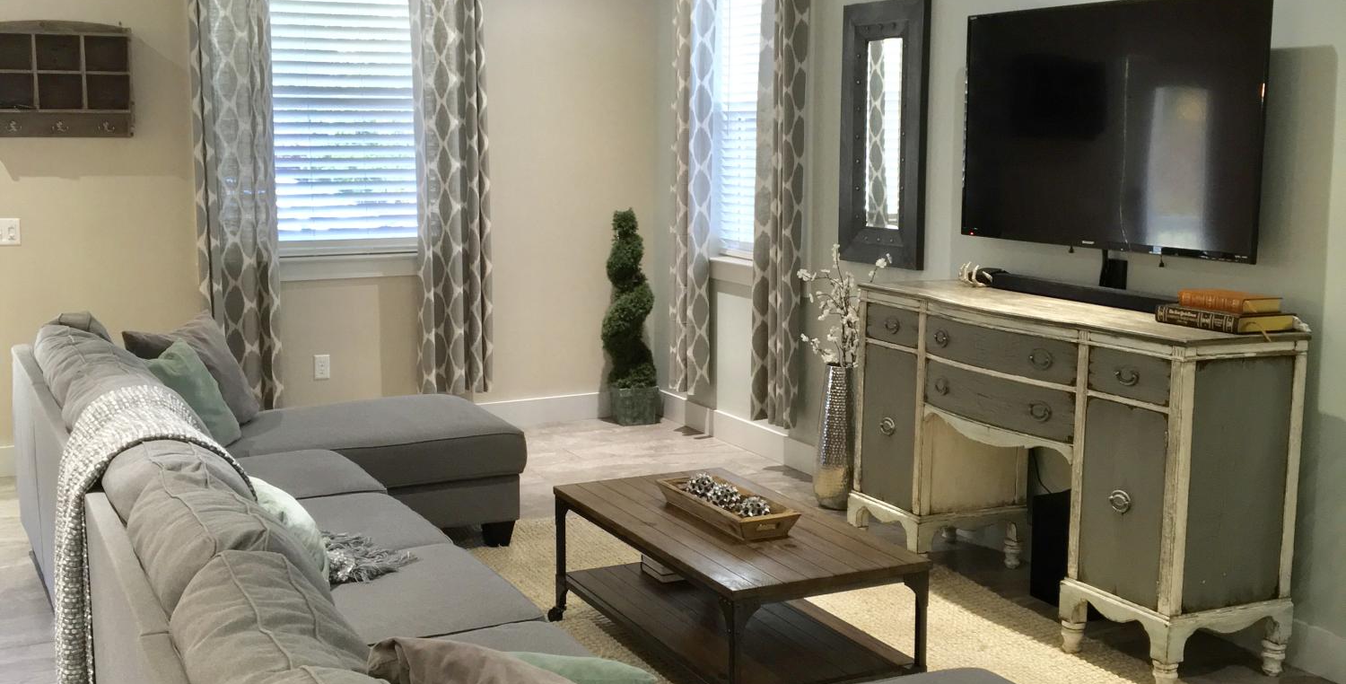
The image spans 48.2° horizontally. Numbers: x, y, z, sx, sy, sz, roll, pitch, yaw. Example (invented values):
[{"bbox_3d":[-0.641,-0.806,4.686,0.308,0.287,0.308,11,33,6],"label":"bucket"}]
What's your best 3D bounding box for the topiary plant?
[{"bbox_3d":[-0.220,-0.137,7.938,0.265,1.133,0.235,-4,10,-27],"label":"topiary plant"}]

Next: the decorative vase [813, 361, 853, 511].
[{"bbox_3d":[0.687,0.384,6.370,0.178,0.604,0.178,0,9,0],"label":"decorative vase"}]

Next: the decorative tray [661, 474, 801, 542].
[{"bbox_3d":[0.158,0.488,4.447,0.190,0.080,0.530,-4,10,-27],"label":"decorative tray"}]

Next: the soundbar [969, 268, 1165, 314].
[{"bbox_3d":[1.385,-0.169,5.052,0.084,0.057,1.091,-4,10,-27],"label":"soundbar"}]

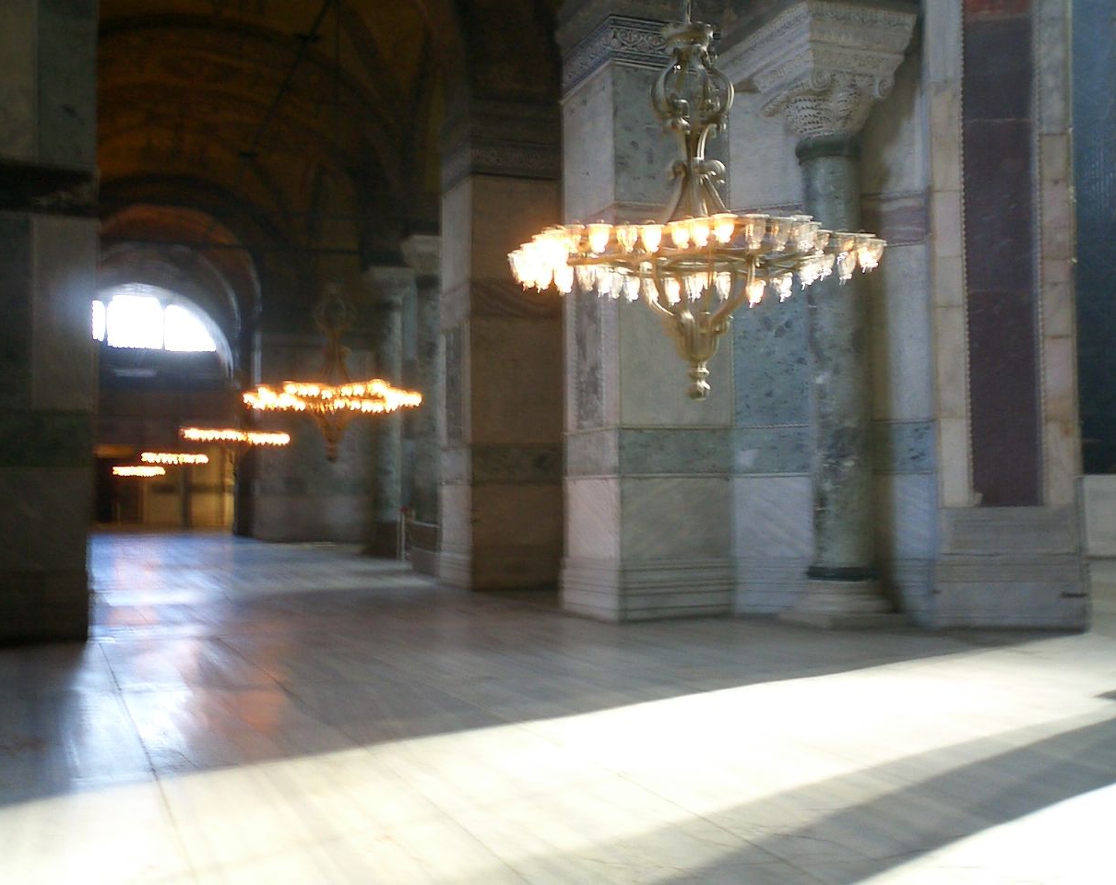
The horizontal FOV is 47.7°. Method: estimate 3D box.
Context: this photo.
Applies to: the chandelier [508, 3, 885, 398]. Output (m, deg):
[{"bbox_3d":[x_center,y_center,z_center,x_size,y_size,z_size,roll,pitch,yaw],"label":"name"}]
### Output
[{"bbox_3d":[0.880,-1.545,8.120,2.400,2.520,2.360,-1,-2,6],"label":"chandelier"}]

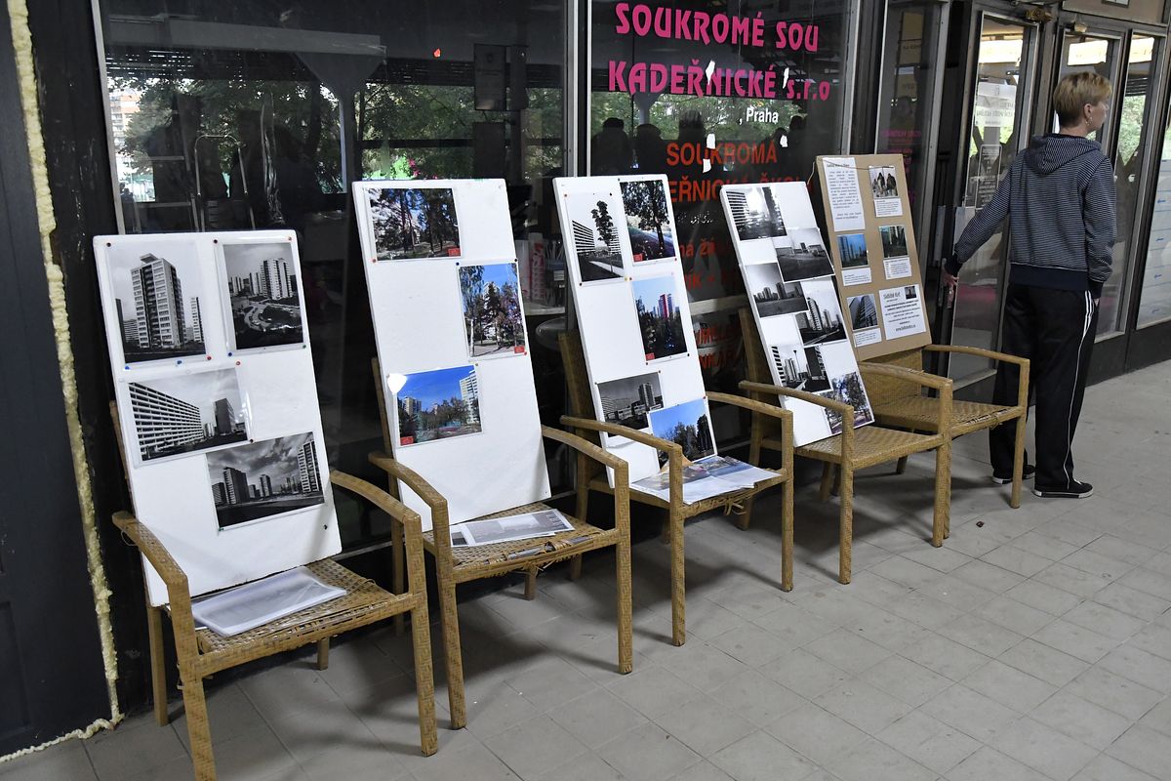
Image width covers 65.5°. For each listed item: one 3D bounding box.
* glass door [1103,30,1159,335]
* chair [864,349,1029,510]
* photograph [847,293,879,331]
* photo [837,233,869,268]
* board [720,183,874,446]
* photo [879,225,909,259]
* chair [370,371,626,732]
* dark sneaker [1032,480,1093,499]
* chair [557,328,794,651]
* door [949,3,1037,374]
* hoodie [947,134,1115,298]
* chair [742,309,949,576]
[{"bbox_3d":[3.361,-1.227,5.646,0.510,1.860,0.050,-11,18,-36],"label":"glass door"},{"bbox_3d":[1.457,0.056,3.845,0.574,0.890,0.600,-12,18,-37],"label":"chair"},{"bbox_3d":[1.143,-0.320,3.742,0.180,0.136,0.006,-11,3,-37],"label":"photograph"},{"bbox_3d":[1.097,-0.569,3.729,0.180,0.136,0.006,-11,3,-37],"label":"photo"},{"bbox_3d":[0.822,-0.317,3.524,0.492,1.004,0.030,-12,-5,-38],"label":"board"},{"bbox_3d":[1.334,-0.642,3.930,0.190,0.133,0.004,-12,2,-38],"label":"photo"},{"bbox_3d":[-0.263,0.370,2.672,0.574,0.890,0.596,-9,17,-30],"label":"chair"},{"bbox_3d":[2.101,0.408,4.005,0.262,0.100,0.100,0,15,0],"label":"dark sneaker"},{"bbox_3d":[0.301,0.255,3.067,0.575,0.880,0.640,-12,19,-39],"label":"chair"},{"bbox_3d":[2.081,-0.913,4.640,0.660,1.880,0.050,-13,20,-41],"label":"door"},{"bbox_3d":[1.935,-0.748,3.906,0.330,0.680,0.700,-6,16,-22],"label":"hoodie"},{"bbox_3d":[0.986,0.152,3.486,0.574,0.890,0.600,-10,17,-32],"label":"chair"}]

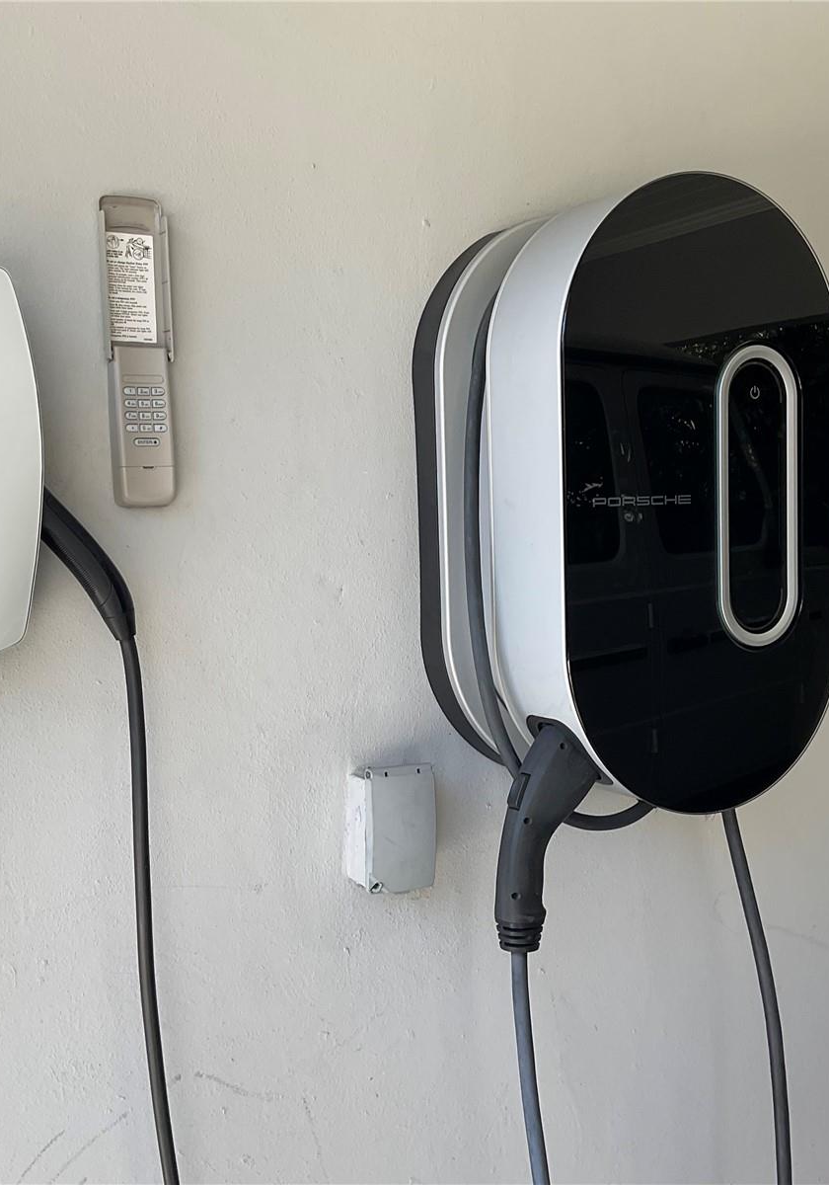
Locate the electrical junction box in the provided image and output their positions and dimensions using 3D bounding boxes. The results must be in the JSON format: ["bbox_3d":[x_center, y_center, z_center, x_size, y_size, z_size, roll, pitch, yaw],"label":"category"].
[{"bbox_3d":[-0.025,0.253,1.446,0.079,0.132,0.056,-4,4,-30],"label":"electrical junction box"}]

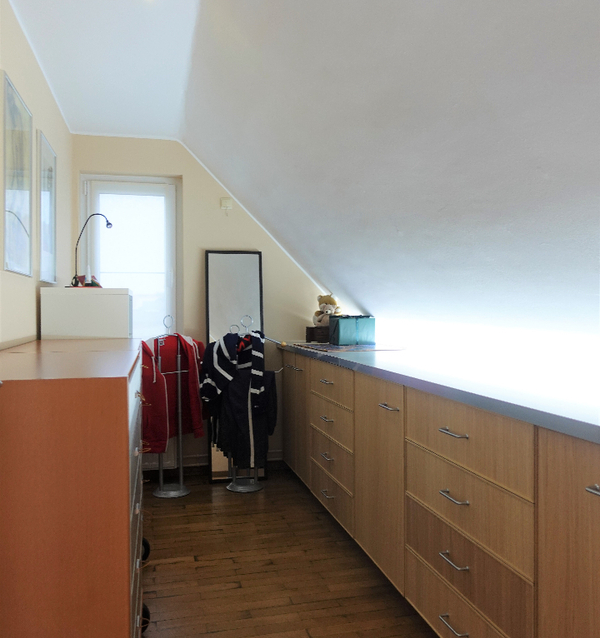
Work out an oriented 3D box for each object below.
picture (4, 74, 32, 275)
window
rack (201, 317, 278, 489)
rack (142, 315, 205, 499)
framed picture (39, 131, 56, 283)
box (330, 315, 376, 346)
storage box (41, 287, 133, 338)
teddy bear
[{"bbox_3d":[-1.169,-0.555,2.494,0.025,0.738,0.512,0,0,-14],"label":"picture"},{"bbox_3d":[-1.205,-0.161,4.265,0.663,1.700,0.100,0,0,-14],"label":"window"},{"bbox_3d":[-0.383,0.526,3.789,0.440,1.090,0.320,0,0,-1],"label":"rack"},{"bbox_3d":[-0.791,0.526,3.712,0.410,1.090,0.280,0,0,-14],"label":"rack"},{"bbox_3d":[-1.334,-0.556,3.178,0.025,0.730,0.468,0,0,-14],"label":"framed picture"},{"bbox_3d":[0.372,0.084,4.255,0.266,0.199,0.210,0,0,-14],"label":"box"},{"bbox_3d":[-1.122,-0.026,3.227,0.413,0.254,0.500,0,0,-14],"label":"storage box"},{"bbox_3d":[0.198,-0.065,4.316,0.200,0.235,0.170,0,0,-2],"label":"teddy bear"}]

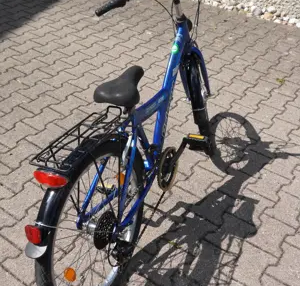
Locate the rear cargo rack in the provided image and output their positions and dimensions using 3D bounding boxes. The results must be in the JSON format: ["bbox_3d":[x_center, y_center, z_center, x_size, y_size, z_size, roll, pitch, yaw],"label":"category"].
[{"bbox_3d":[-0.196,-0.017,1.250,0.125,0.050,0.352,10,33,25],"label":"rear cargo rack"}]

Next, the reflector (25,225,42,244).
[{"bbox_3d":[-0.307,0.242,1.111,0.045,0.049,0.018,10,27,25],"label":"reflector"}]

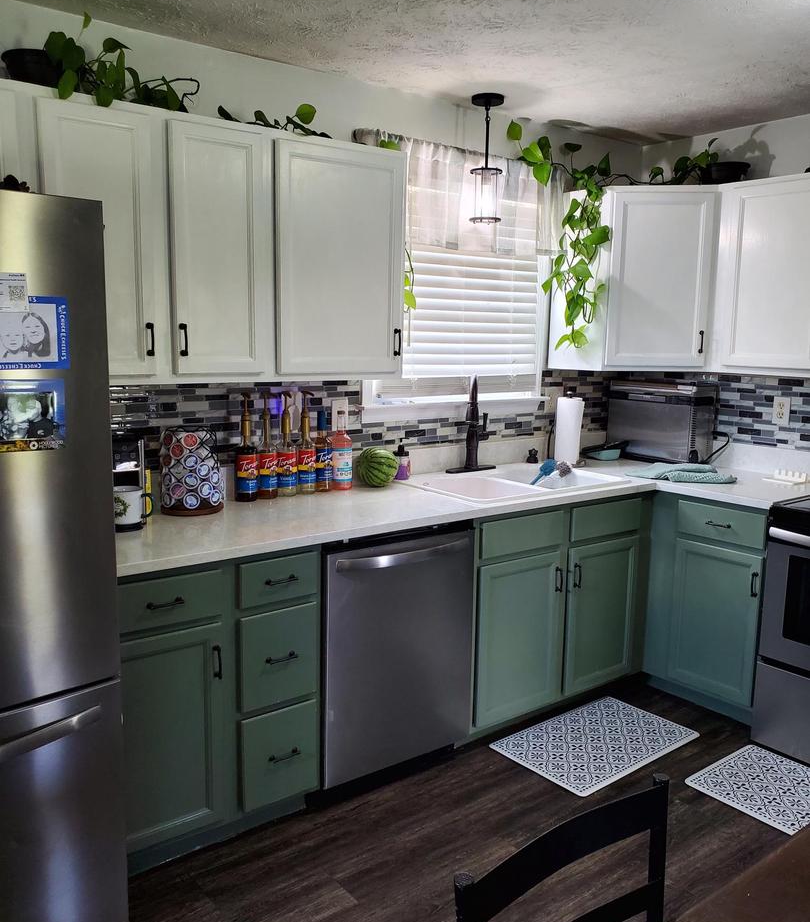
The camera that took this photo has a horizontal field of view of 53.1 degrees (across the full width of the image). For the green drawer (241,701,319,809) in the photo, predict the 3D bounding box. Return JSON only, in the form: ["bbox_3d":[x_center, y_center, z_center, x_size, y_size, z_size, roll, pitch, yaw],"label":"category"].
[{"bbox_3d":[-0.488,0.843,2.558,0.240,0.288,0.450,-6,11,-36],"label":"green drawer"}]

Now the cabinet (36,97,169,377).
[{"bbox_3d":[-0.896,-0.602,2.326,0.330,0.725,0.325,-6,11,-36],"label":"cabinet"}]

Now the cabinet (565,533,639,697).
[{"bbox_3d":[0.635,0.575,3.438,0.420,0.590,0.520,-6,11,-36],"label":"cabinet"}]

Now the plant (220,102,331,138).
[{"bbox_3d":[-0.420,-1.099,2.590,0.430,0.125,0.150,-6,11,-36],"label":"plant"}]

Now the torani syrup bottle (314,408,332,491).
[{"bbox_3d":[-0.301,-0.040,3.032,0.073,0.303,0.073,1,9,0],"label":"torani syrup bottle"}]

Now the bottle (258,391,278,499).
[{"bbox_3d":[-0.483,-0.055,2.876,0.074,0.375,0.086,-6,11,-36],"label":"bottle"}]

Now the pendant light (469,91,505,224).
[{"bbox_3d":[0.322,-1.178,3.188,0.128,0.469,0.128,1,9,0],"label":"pendant light"}]

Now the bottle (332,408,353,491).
[{"bbox_3d":[-0.237,-0.041,3.023,0.076,0.295,0.076,1,9,0],"label":"bottle"}]

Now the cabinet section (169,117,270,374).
[{"bbox_3d":[-0.635,-0.633,2.518,0.315,0.735,0.320,-6,11,-36],"label":"cabinet section"}]

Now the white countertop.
[{"bbox_3d":[0.324,0.160,2.906,2.870,0.037,1.170,-6,11,-36],"label":"white countertop"}]

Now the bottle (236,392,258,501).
[{"bbox_3d":[-0.548,-0.049,2.796,0.076,0.374,0.076,1,9,0],"label":"bottle"}]

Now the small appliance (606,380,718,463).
[{"bbox_3d":[1.211,-0.188,3.896,0.210,0.380,0.490,-6,11,-36],"label":"small appliance"}]

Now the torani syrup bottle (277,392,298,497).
[{"bbox_3d":[-0.420,-0.061,2.894,0.075,0.371,0.075,-3,10,-24],"label":"torani syrup bottle"}]

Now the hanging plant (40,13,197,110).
[{"bbox_3d":[-0.789,-1.101,2.297,0.450,0.240,0.230,-6,11,-36],"label":"hanging plant"}]

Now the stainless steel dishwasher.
[{"bbox_3d":[-0.169,0.585,2.850,0.600,0.815,0.610,-6,11,-36],"label":"stainless steel dishwasher"}]

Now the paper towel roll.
[{"bbox_3d":[0.776,-0.146,3.813,0.122,0.308,0.122,1,9,0],"label":"paper towel roll"}]

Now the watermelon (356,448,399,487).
[{"bbox_3d":[-0.101,0.024,3.072,0.156,0.155,0.156,1,9,0],"label":"watermelon"}]

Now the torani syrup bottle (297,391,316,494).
[{"bbox_3d":[-0.357,-0.067,2.967,0.074,0.375,0.088,-6,11,-36],"label":"torani syrup bottle"}]

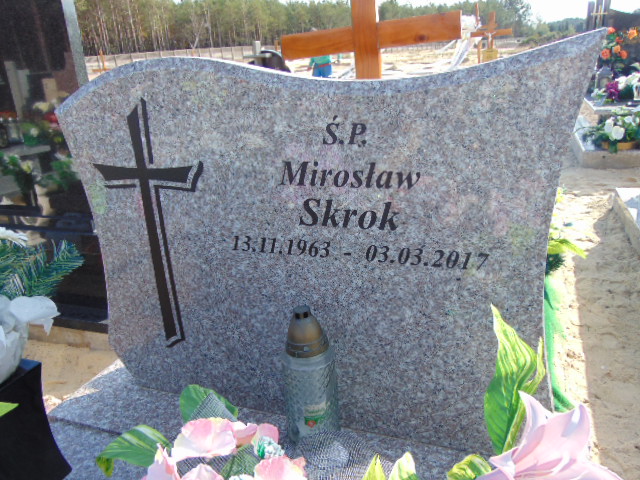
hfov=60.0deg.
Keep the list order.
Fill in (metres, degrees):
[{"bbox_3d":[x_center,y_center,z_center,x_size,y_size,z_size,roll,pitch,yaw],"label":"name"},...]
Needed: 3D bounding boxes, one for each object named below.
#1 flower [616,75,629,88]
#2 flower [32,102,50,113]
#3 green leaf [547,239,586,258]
[{"bbox_3d":[2.890,-1.514,5.300,0.115,0.120,0.100,6,22,26],"label":"flower"},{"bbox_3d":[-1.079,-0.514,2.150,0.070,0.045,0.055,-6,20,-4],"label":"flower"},{"bbox_3d":[0.952,0.033,2.150,0.160,0.070,0.100,2,21,16],"label":"green leaf"}]

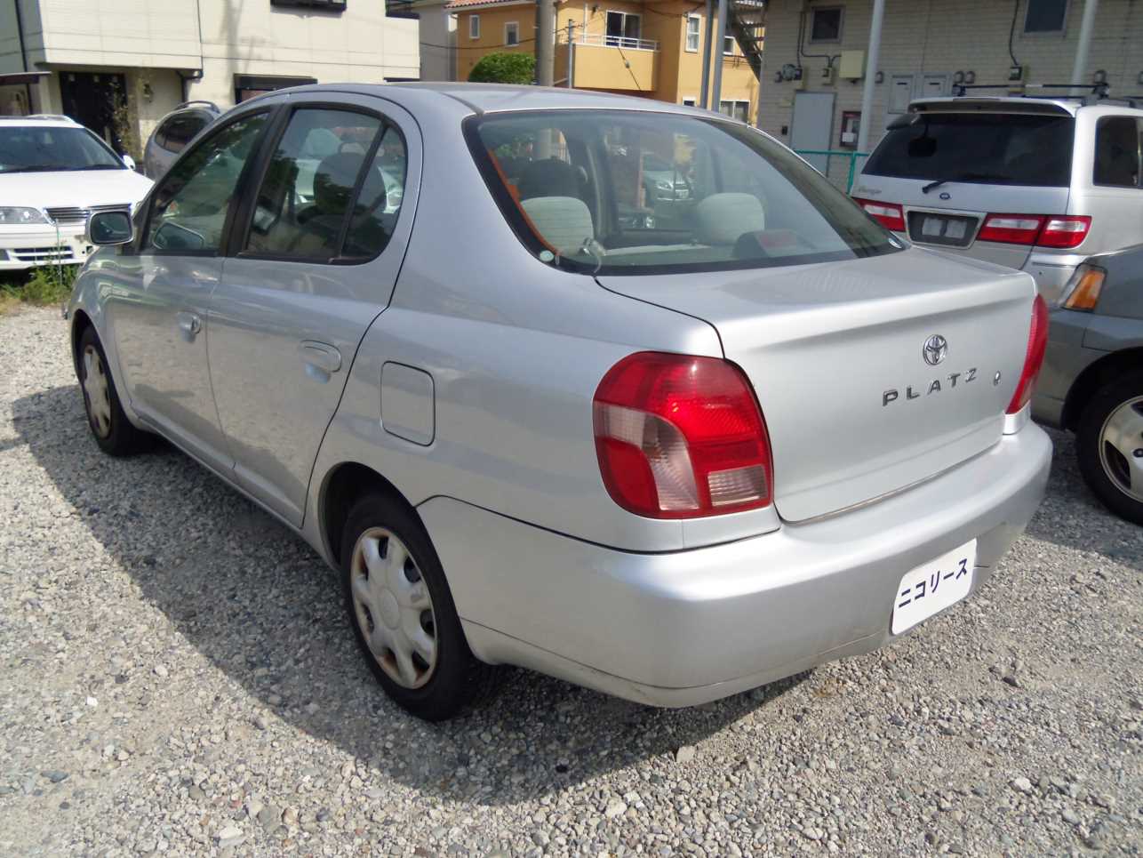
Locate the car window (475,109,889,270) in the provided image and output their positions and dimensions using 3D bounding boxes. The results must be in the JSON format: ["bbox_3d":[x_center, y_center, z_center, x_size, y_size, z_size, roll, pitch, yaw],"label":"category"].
[{"bbox_3d":[0.313,-0.605,2.303,1.270,0.110,0.580,-13,56,-40],"label":"car window"}]

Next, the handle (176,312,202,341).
[{"bbox_3d":[-1.196,-0.328,2.880,0.045,0.070,0.190,-13,23,-40],"label":"handle"}]

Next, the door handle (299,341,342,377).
[{"bbox_3d":[-0.611,-0.175,2.233,0.045,0.070,0.190,-13,23,-40],"label":"door handle"}]

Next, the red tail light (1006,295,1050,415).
[{"bbox_3d":[1.167,-0.213,2.416,0.155,0.285,0.320,15,21,34],"label":"red tail light"}]

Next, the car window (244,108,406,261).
[{"bbox_3d":[-0.623,-0.603,2.316,0.050,0.424,0.741,18,2,-45],"label":"car window"}]

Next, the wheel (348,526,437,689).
[{"bbox_3d":[-0.384,0.426,2.288,0.160,0.395,0.395,-13,23,-40],"label":"wheel"}]

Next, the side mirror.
[{"bbox_3d":[-1.581,-0.688,3.170,0.165,0.120,0.105,-13,23,-40],"label":"side mirror"}]

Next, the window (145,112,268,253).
[{"bbox_3d":[-1.160,-0.752,2.875,0.050,0.495,0.624,18,2,-45],"label":"window"}]

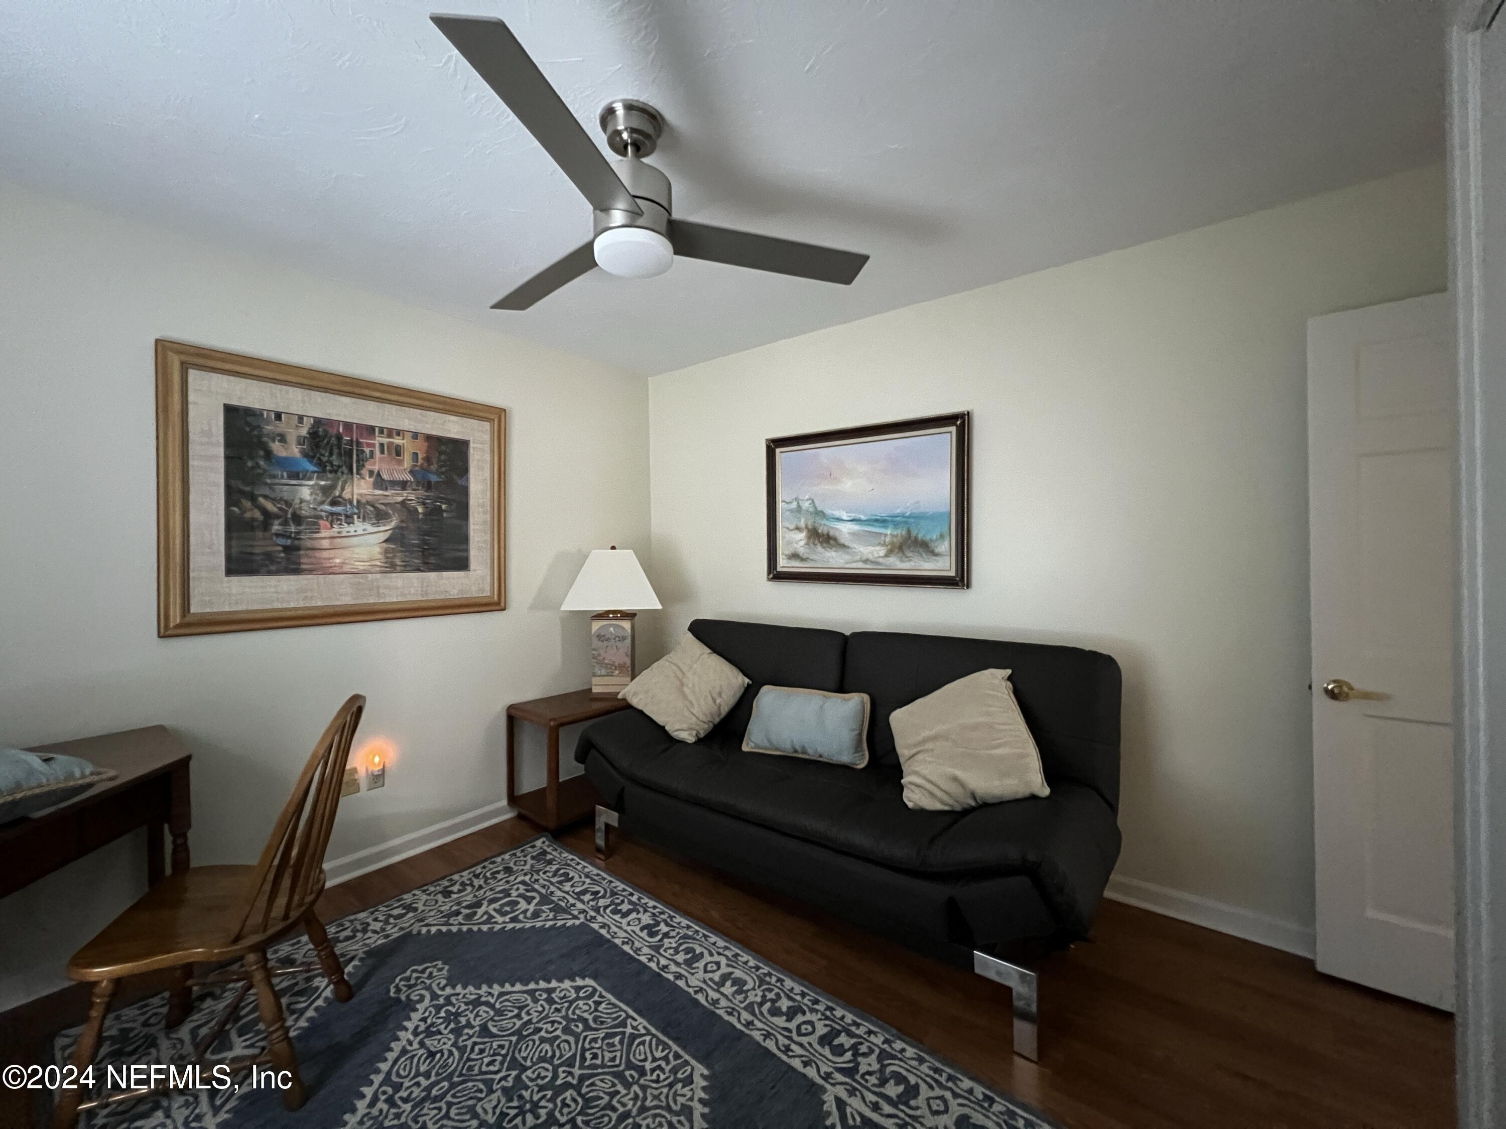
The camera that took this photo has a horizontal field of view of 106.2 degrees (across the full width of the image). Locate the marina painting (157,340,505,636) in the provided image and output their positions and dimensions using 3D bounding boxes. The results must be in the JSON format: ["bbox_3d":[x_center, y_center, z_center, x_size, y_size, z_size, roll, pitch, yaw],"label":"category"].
[{"bbox_3d":[-1.577,-0.255,2.309,0.035,0.965,1.180,0,1,37],"label":"marina painting"}]

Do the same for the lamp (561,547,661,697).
[{"bbox_3d":[-0.726,0.303,2.954,0.475,0.784,0.440,0,1,-7],"label":"lamp"}]

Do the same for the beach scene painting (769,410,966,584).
[{"bbox_3d":[0.502,-0.279,2.731,1.036,0.754,0.045,0,1,37],"label":"beach scene painting"}]

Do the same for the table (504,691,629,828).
[{"bbox_3d":[-0.847,0.982,2.924,0.400,0.572,0.670,0,1,37],"label":"table"}]

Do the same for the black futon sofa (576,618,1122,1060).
[{"bbox_3d":[0.234,0.795,2.222,2.030,0.960,0.860,0,1,37],"label":"black futon sofa"}]

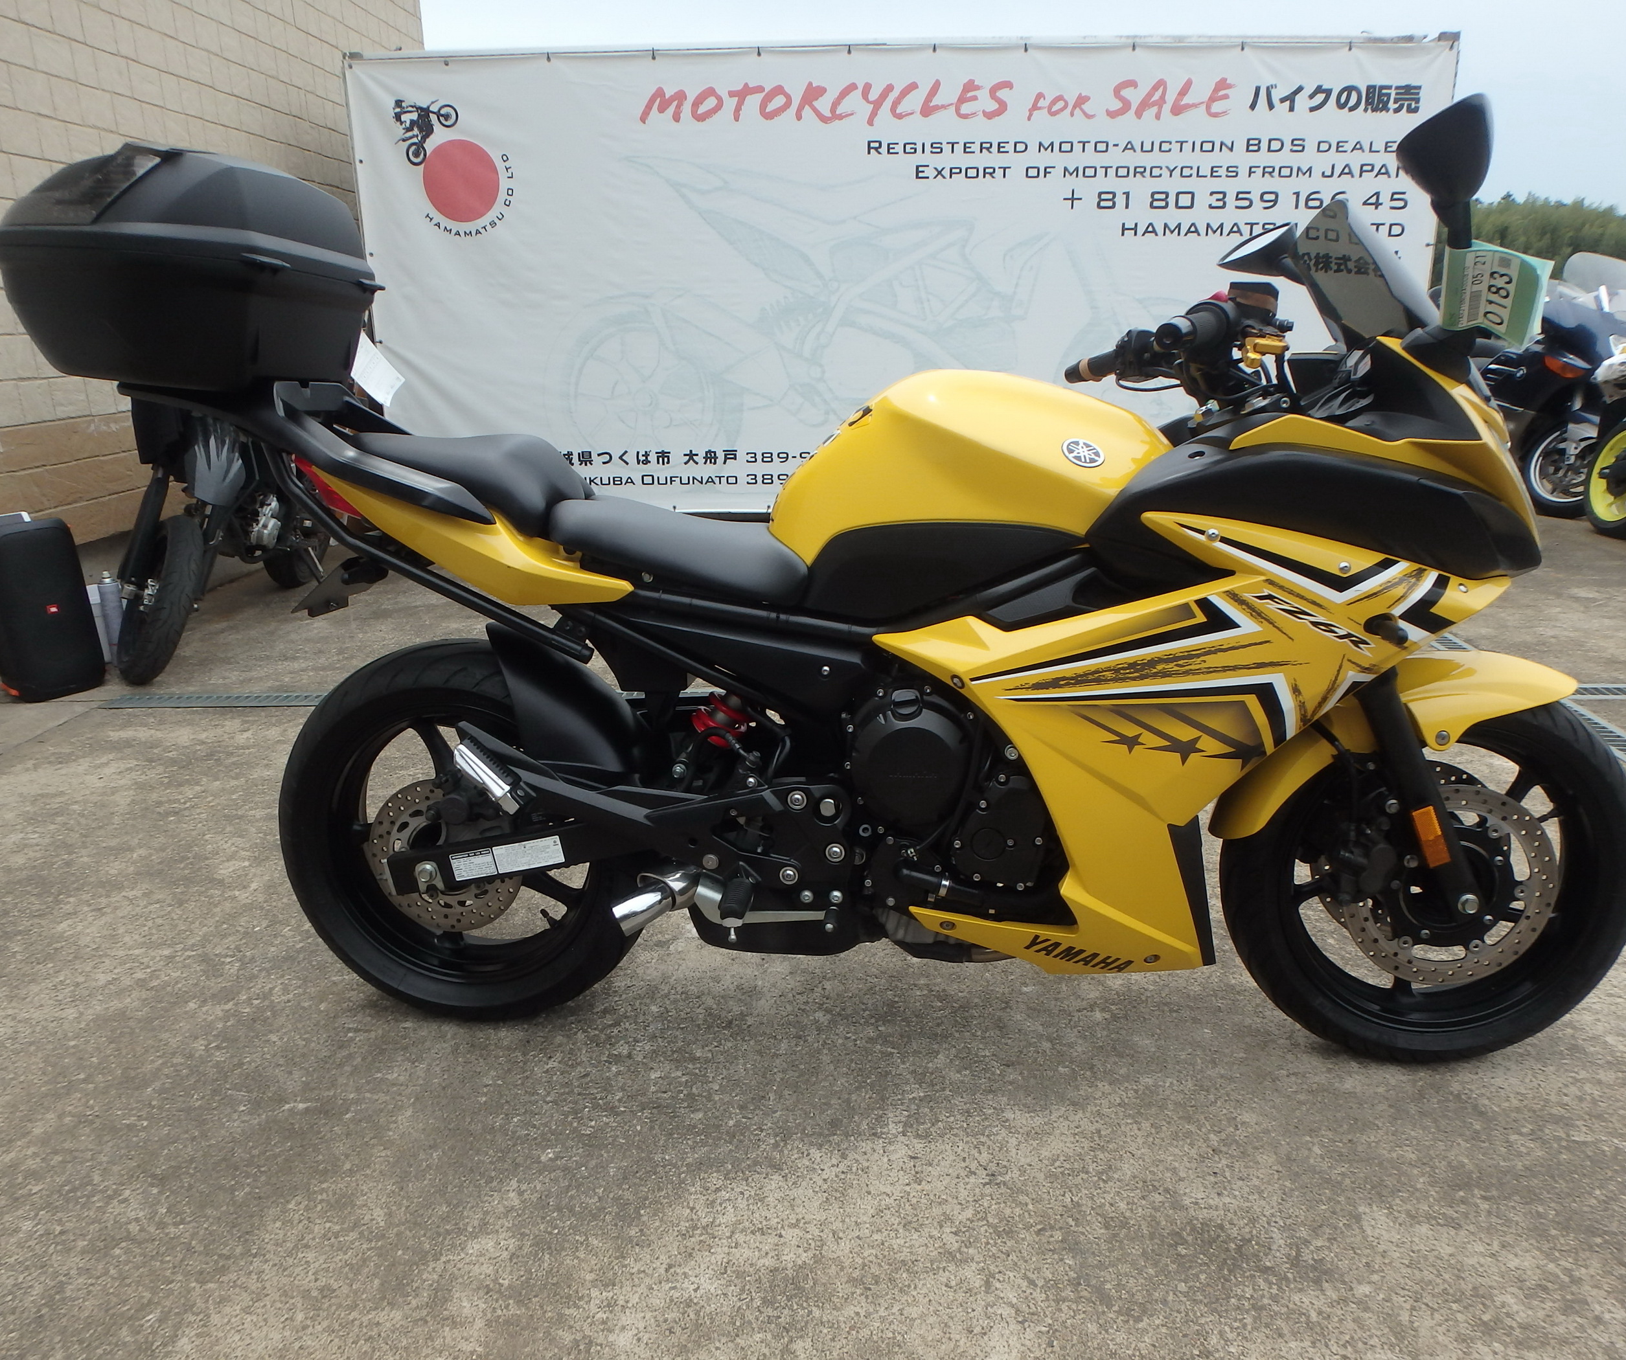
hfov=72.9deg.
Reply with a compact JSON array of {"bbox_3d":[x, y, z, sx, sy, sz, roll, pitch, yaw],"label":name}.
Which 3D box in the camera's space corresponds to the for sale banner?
[{"bbox_3d":[0.388,-2.210,6.319,5.992,2.509,0.050,1,17,4],"label":"for sale banner"}]

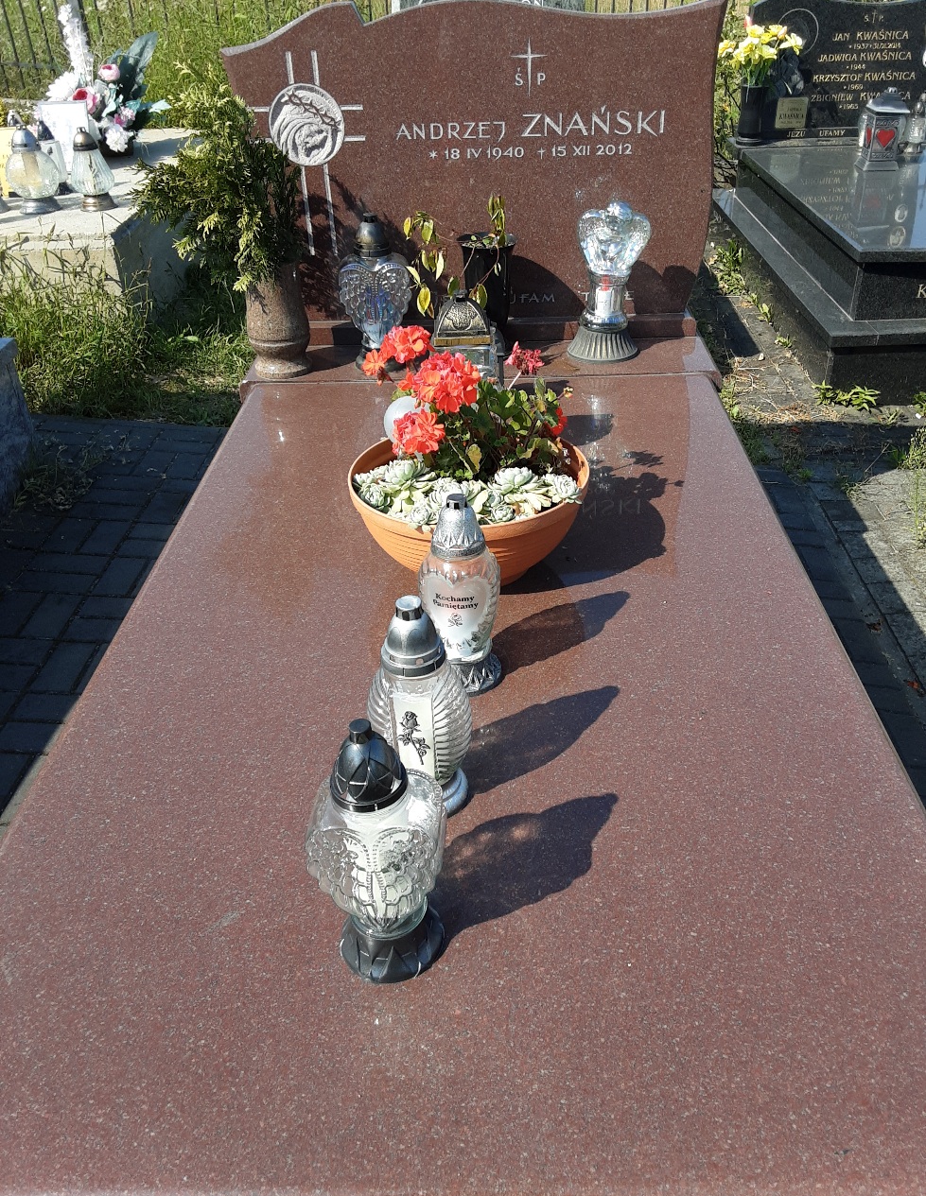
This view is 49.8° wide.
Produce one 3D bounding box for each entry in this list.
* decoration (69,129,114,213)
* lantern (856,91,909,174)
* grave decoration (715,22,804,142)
[{"bbox_3d":[-1.471,-1.686,3.922,0.178,0.286,0.178,-11,34,-12],"label":"decoration"},{"bbox_3d":[1.960,-2.192,4.678,0.165,0.337,0.165,-4,33,-1],"label":"lantern"},{"bbox_3d":[1.575,-2.763,5.347,0.452,0.589,0.362,-1,33,2],"label":"grave decoration"}]

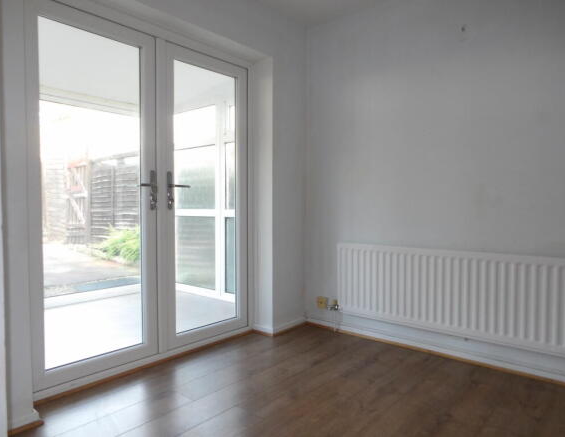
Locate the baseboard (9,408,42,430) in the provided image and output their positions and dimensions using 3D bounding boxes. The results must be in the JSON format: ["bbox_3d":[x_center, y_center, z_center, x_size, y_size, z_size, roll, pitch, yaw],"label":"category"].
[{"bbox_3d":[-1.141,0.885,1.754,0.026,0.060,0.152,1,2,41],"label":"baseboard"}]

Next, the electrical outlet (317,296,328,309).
[{"bbox_3d":[0.316,0.677,3.244,0.089,0.089,0.016,1,2,41],"label":"electrical outlet"}]

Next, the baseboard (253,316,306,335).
[{"bbox_3d":[0.001,0.839,3.241,0.177,0.060,0.427,1,2,41],"label":"baseboard"}]

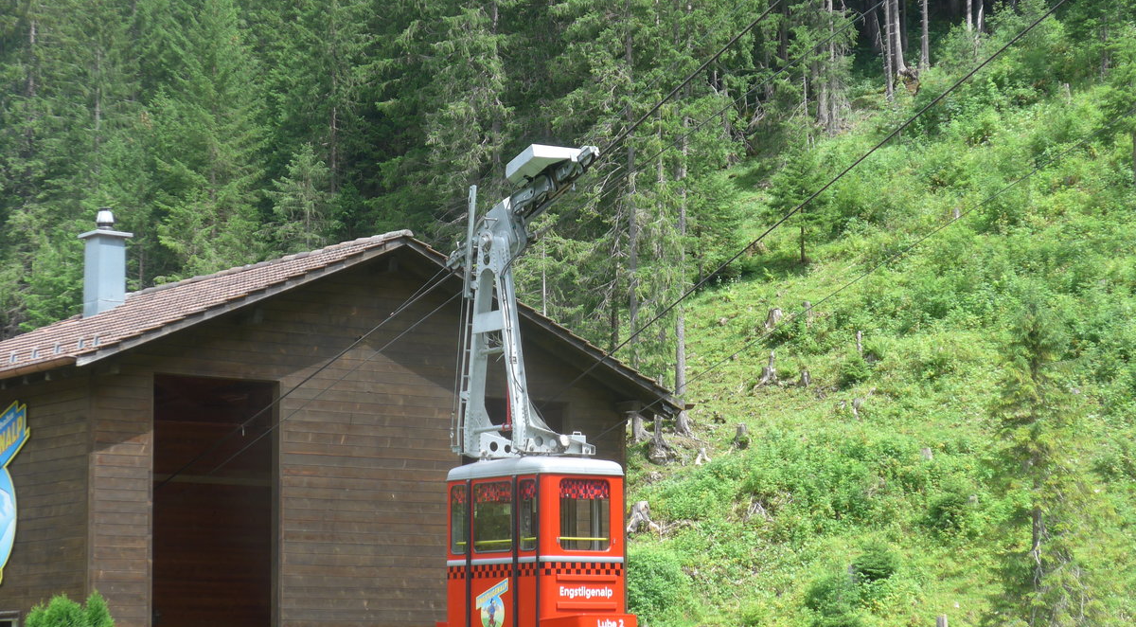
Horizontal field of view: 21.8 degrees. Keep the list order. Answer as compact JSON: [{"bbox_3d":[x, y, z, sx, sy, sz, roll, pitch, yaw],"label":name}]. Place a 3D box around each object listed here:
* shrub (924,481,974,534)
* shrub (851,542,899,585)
[{"bbox_3d":[10.025,5.118,77.709,1.300,1.440,1.230,0,-6,0],"label":"shrub"},{"bbox_3d":[7.792,6.351,74.913,1.250,1.150,1.190,0,-6,0],"label":"shrub"}]

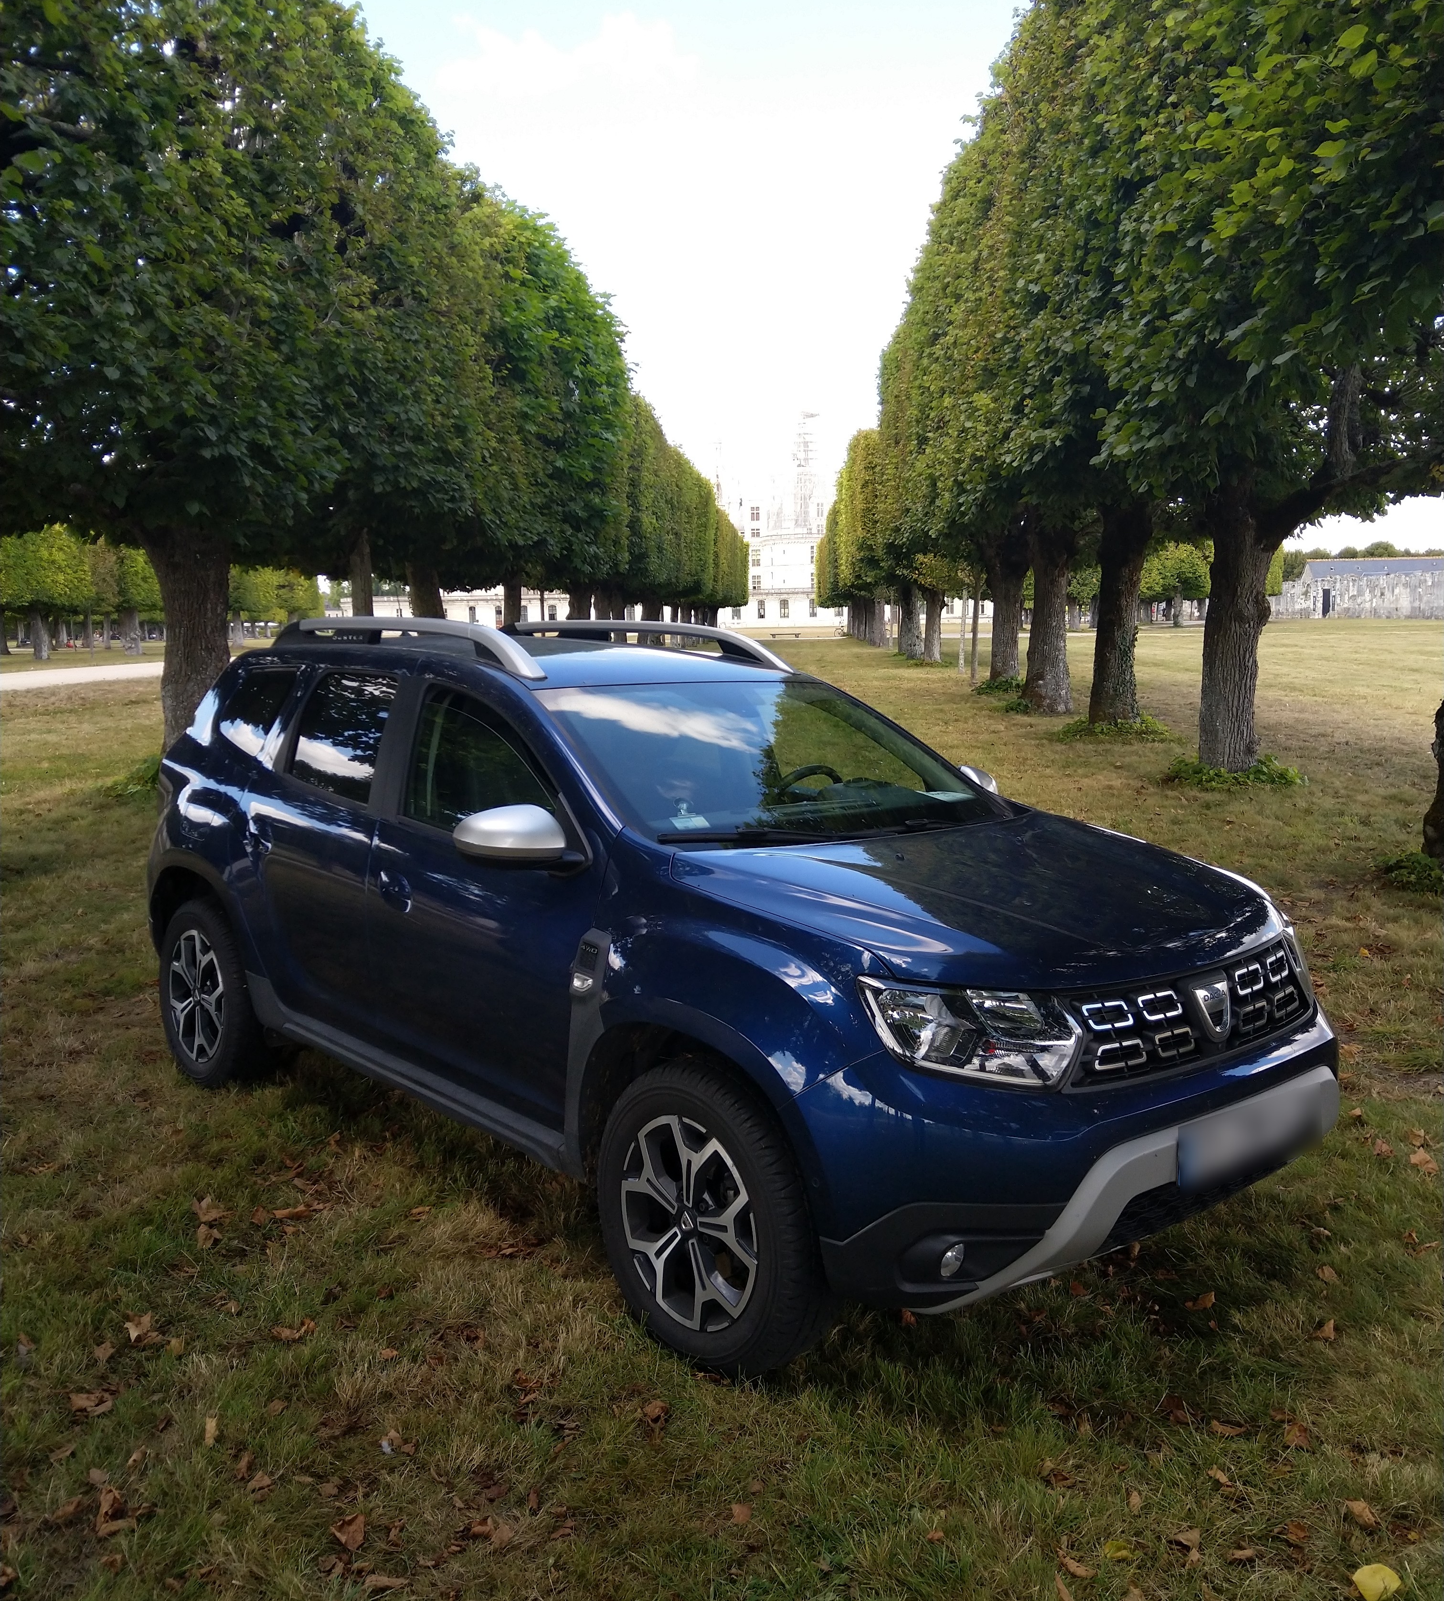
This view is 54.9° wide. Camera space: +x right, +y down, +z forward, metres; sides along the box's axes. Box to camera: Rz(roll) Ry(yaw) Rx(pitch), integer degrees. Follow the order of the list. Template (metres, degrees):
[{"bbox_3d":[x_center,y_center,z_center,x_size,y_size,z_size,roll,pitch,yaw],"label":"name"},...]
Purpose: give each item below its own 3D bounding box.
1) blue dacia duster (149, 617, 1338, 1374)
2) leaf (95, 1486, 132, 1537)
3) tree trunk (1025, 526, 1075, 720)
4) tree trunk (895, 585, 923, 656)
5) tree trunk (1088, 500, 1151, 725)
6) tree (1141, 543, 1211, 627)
[{"bbox_3d":[-0.341,0.254,4.543,1.970,1.680,4.340,-5,8,-42],"label":"blue dacia duster"},{"bbox_3d":[-1.115,1.296,2.547,0.066,0.030,0.114,-1,8,0],"label":"leaf"},{"bbox_3d":[5.612,-3.130,23.853,0.800,3.105,0.800,-1,8,0],"label":"tree trunk"},{"bbox_3d":[6.979,-6.662,51.613,0.750,2.798,0.750,-1,8,0],"label":"tree trunk"},{"bbox_3d":[5.811,-2.762,20.385,0.820,3.278,0.820,-1,8,0],"label":"tree trunk"},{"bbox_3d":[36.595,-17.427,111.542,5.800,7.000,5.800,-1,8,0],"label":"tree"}]

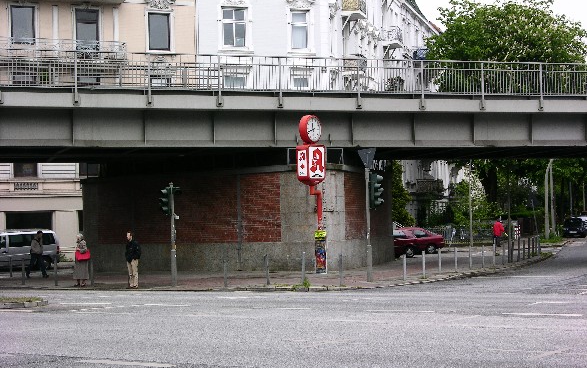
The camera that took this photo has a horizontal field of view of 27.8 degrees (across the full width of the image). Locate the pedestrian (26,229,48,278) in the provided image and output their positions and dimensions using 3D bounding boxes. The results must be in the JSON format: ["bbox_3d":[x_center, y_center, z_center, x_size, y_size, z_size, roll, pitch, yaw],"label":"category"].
[{"bbox_3d":[-9.548,2.639,44.300,0.760,1.770,0.520,-2,-2,15],"label":"pedestrian"}]

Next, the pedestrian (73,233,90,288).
[{"bbox_3d":[-6.602,2.391,37.100,0.420,1.670,0.500,0,-3,-33],"label":"pedestrian"}]

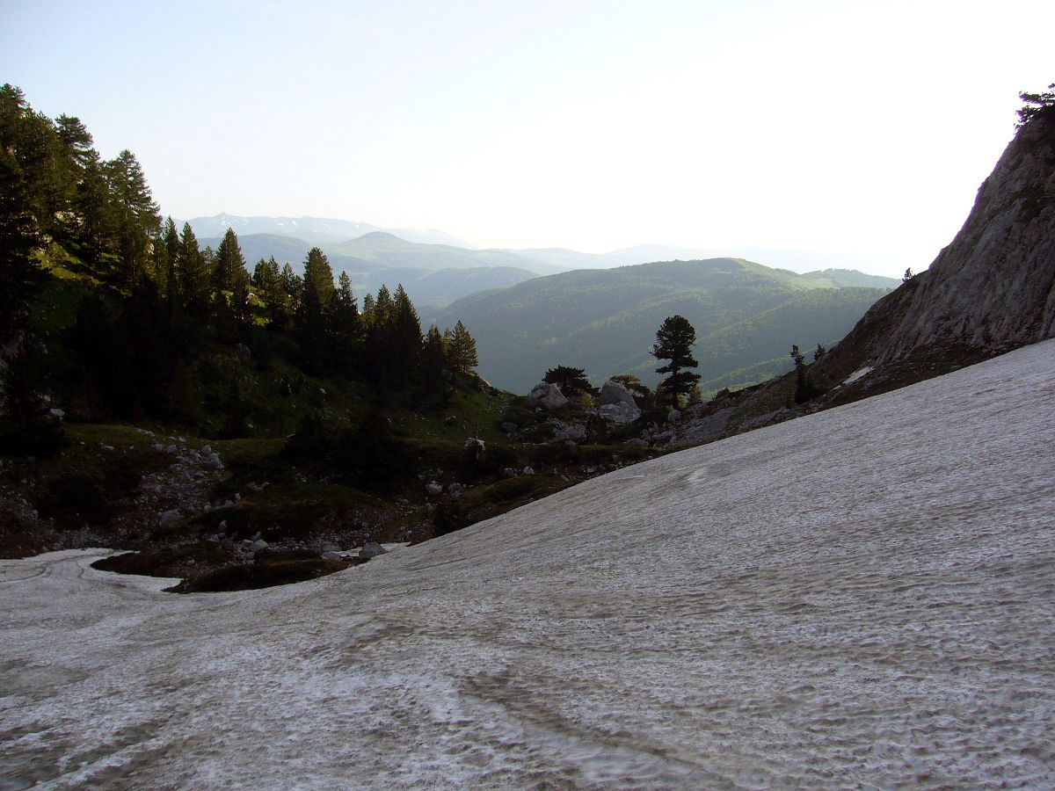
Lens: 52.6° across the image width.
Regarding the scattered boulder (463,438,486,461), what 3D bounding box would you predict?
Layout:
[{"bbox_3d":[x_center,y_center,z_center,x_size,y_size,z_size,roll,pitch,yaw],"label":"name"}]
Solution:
[{"bbox_3d":[-3.291,3.345,66.000,1.372,1.311,1.166,0,8,0],"label":"scattered boulder"}]

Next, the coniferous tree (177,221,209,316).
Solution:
[{"bbox_3d":[-28.463,-10.913,91.000,2.565,7.871,2.565,0,8,0],"label":"coniferous tree"}]

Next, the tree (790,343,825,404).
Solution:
[{"bbox_3d":[20.935,-1.615,80.000,2.380,4.658,2.380,0,8,0],"label":"tree"}]

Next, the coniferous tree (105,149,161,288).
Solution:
[{"bbox_3d":[-32.602,-14.542,88.000,4.410,11.564,4.410,0,8,0],"label":"coniferous tree"}]

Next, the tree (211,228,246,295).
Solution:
[{"bbox_3d":[-27.422,-12.156,98.000,3.069,6.684,3.069,0,8,0],"label":"tree"}]

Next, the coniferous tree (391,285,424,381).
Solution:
[{"bbox_3d":[-10.463,-5.481,93.000,2.767,8.354,2.767,0,8,0],"label":"coniferous tree"}]

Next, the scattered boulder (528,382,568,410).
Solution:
[{"bbox_3d":[1.704,0.036,88.000,3.236,2.108,2.751,0,8,0],"label":"scattered boulder"}]

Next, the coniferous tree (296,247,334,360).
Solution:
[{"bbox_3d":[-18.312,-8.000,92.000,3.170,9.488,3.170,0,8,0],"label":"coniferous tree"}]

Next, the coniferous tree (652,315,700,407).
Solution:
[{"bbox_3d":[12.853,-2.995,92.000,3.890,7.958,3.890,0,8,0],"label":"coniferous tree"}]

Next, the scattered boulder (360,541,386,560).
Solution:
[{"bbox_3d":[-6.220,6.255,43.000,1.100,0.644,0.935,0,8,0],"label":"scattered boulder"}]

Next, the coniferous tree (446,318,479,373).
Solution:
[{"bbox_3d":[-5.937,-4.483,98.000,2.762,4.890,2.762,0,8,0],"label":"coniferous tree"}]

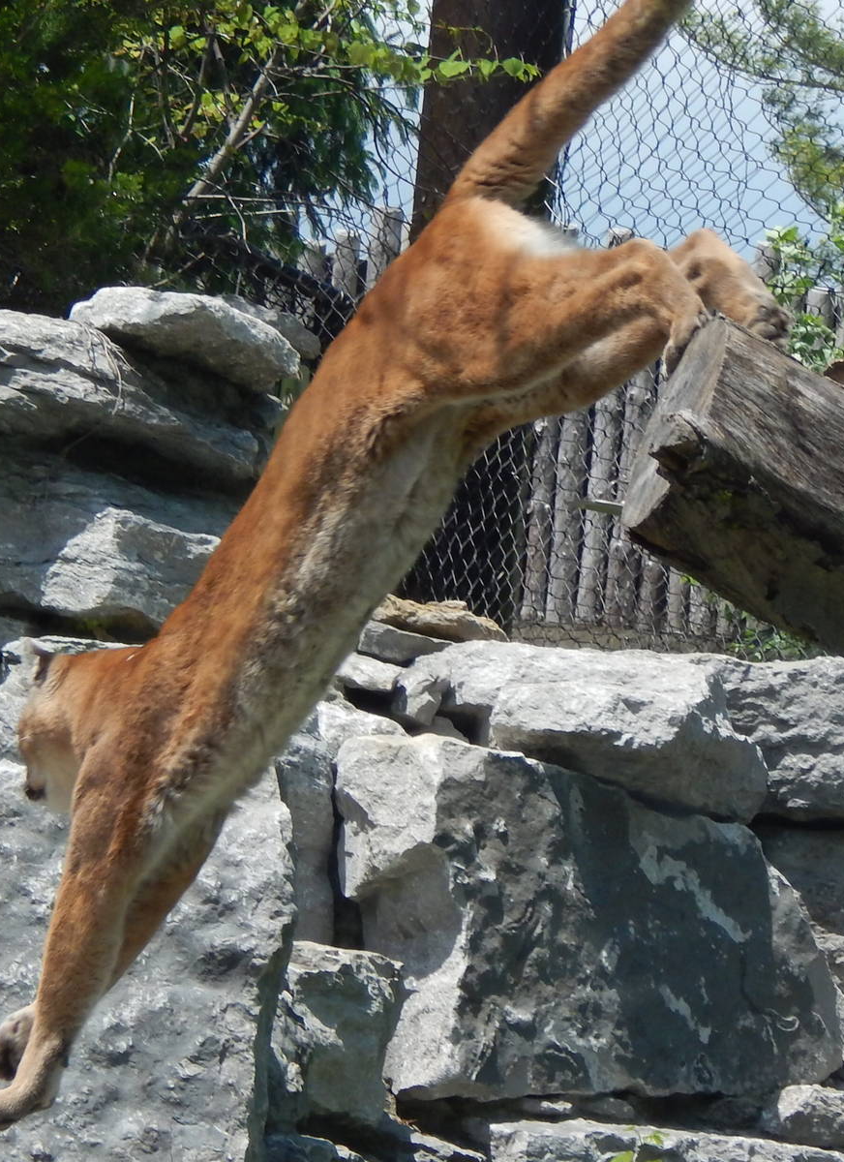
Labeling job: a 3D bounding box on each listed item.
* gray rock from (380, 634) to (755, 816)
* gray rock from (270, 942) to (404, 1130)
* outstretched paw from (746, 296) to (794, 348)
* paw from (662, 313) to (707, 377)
[{"bbox_3d":[0.264,0.252,8.750,0.620,0.280,0.450,0,2,10],"label":"gray rock"},{"bbox_3d":[-0.147,0.751,8.500,0.240,0.310,0.260,0,2,0],"label":"gray rock"},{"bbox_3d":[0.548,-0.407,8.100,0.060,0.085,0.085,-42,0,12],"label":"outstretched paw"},{"bbox_3d":[0.407,-0.365,7.950,0.055,0.100,0.085,28,-6,-6],"label":"paw"}]

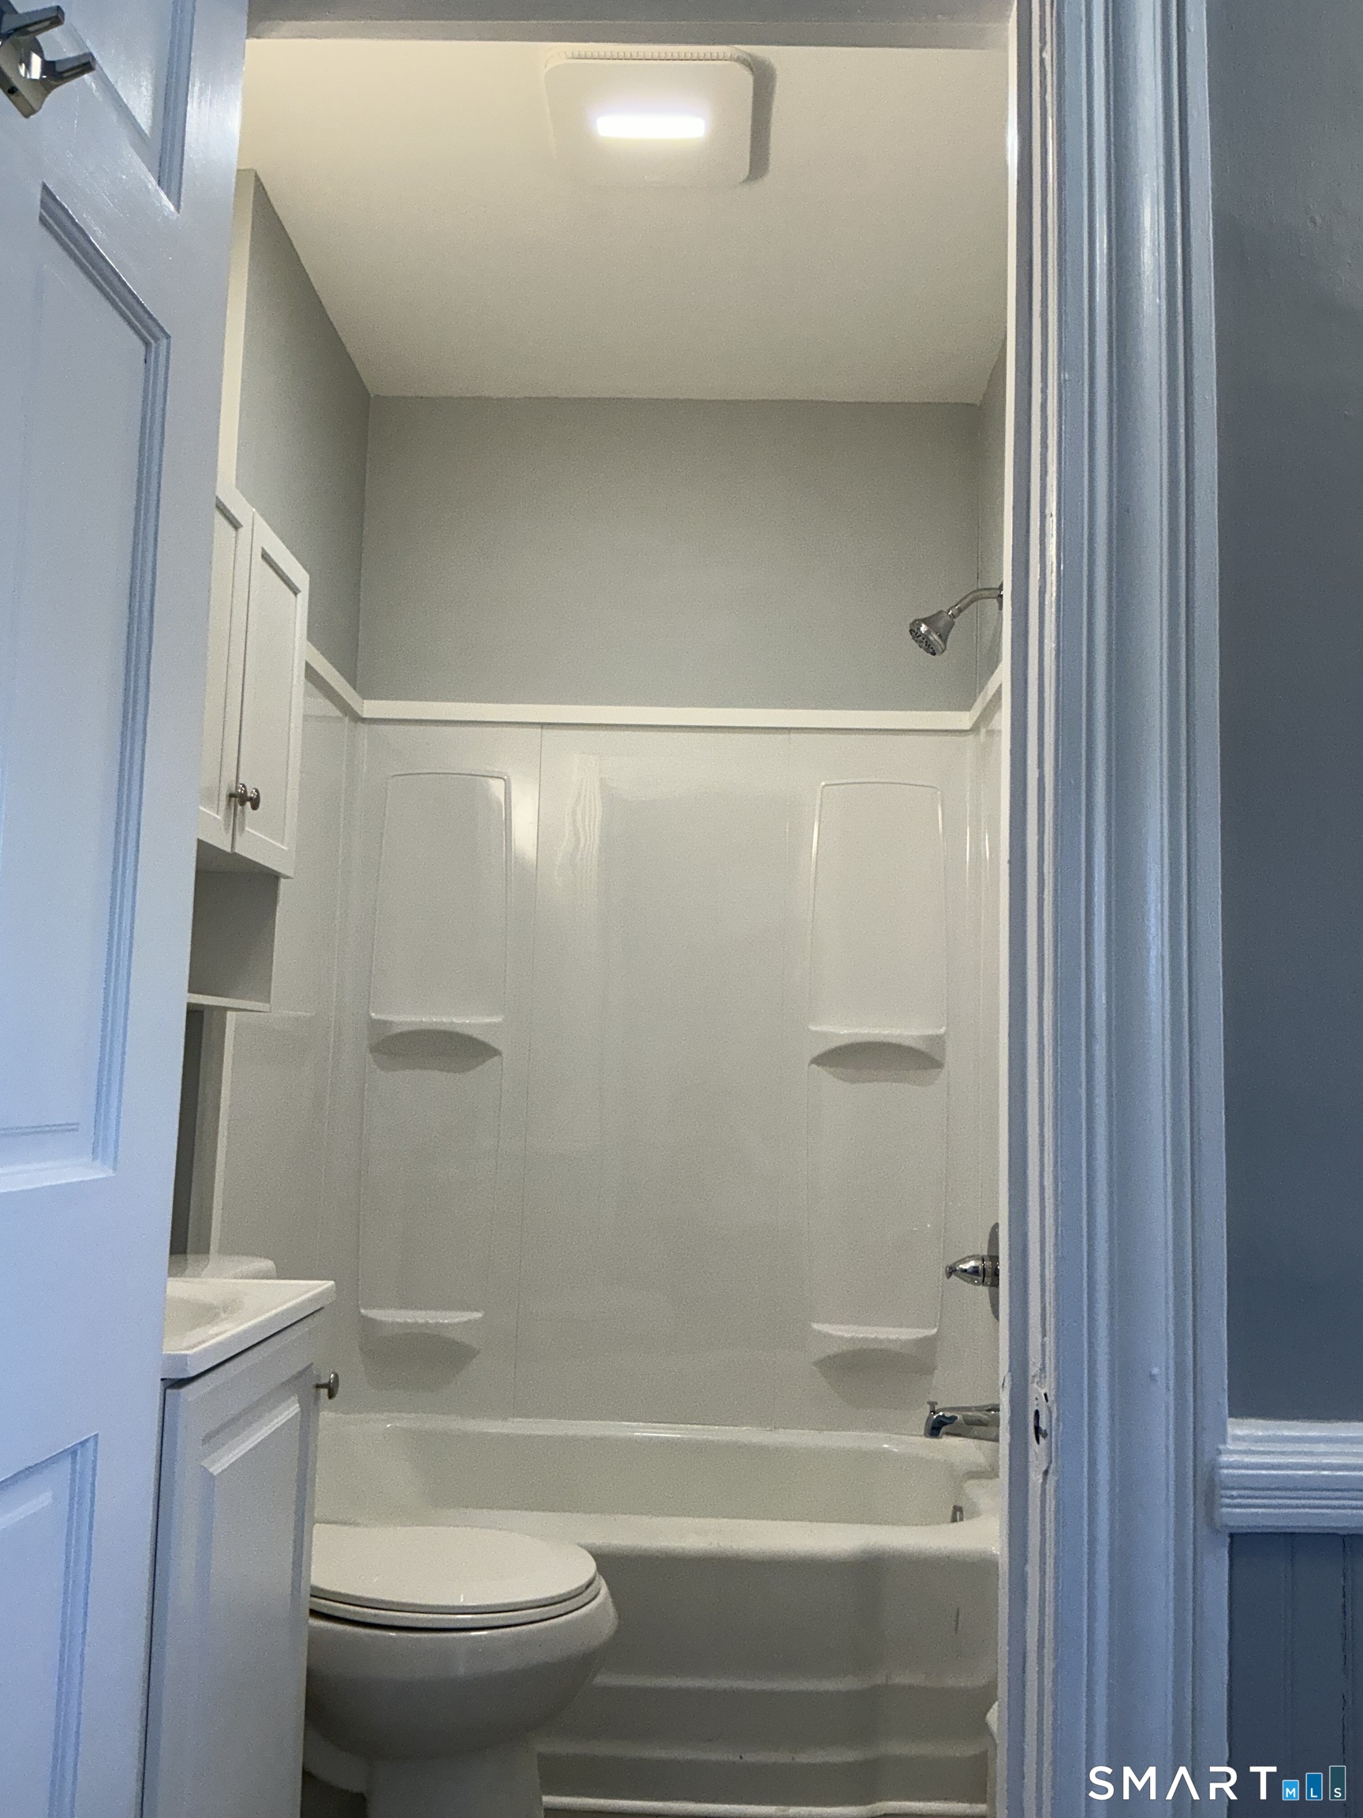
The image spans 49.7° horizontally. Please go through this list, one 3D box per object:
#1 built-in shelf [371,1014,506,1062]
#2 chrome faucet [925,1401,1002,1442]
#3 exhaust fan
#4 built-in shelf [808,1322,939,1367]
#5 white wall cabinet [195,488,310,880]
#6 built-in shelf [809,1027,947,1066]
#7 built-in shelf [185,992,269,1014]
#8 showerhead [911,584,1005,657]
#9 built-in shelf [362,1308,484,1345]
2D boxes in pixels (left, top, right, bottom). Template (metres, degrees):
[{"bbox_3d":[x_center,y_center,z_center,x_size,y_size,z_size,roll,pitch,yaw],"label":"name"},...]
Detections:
[{"bbox_3d":[-0.511,0.257,3.018,0.284,0.080,0.088,1,-7,2],"label":"built-in shelf"},{"bbox_3d":[0.513,0.936,2.683,0.136,0.068,0.055,1,-7,2],"label":"chrome faucet"},{"bbox_3d":[-0.045,-1.233,2.291,0.310,0.033,0.305,1,-7,2],"label":"exhaust fan"},{"bbox_3d":[0.387,0.877,2.915,0.260,0.084,0.088,1,-7,2],"label":"built-in shelf"},{"bbox_3d":[-0.701,-0.324,2.031,0.200,0.482,0.550,1,-7,2],"label":"white wall cabinet"},{"bbox_3d":[0.402,0.279,2.987,0.284,0.078,0.088,1,-7,2],"label":"built-in shelf"},{"bbox_3d":[-0.723,0.116,1.978,0.170,0.017,0.530,1,-7,2],"label":"built-in shelf"},{"bbox_3d":[0.538,-0.561,2.864,0.188,0.150,0.082,1,-7,2],"label":"showerhead"},{"bbox_3d":[-0.531,0.851,2.946,0.255,0.075,0.088,1,-7,2],"label":"built-in shelf"}]

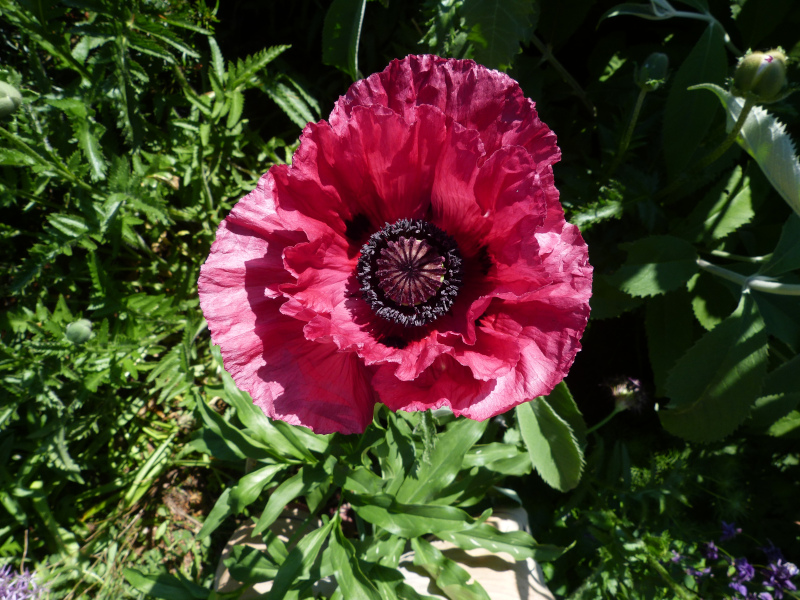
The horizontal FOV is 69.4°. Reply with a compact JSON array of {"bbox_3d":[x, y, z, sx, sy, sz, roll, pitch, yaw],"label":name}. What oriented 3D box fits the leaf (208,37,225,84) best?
[{"bbox_3d":[-0.159,-0.208,0.500,0.012,0.007,0.042,-16,69,0],"label":"leaf"}]

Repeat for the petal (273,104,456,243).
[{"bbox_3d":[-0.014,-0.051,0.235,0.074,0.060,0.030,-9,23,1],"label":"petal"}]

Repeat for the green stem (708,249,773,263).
[{"bbox_3d":[0.236,-0.031,0.400,0.046,0.006,0.006,3,72,6],"label":"green stem"}]

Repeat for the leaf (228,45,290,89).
[{"bbox_3d":[-0.122,-0.202,0.500,0.066,0.012,0.022,-35,78,-9],"label":"leaf"}]

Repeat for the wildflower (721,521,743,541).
[{"bbox_3d":[0.400,0.279,0.700,0.025,0.022,0.025,17,61,10],"label":"wildflower"}]

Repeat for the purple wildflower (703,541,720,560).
[{"bbox_3d":[0.377,0.303,0.700,0.022,0.022,0.022,17,61,10],"label":"purple wildflower"}]

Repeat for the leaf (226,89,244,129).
[{"bbox_3d":[-0.142,-0.166,0.500,0.013,0.007,0.035,12,73,4],"label":"leaf"}]

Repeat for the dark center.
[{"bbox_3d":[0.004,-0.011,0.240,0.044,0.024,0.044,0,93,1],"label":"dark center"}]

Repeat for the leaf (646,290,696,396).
[{"bbox_3d":[0.216,0.035,0.460,0.044,0.012,0.088,-6,73,-2],"label":"leaf"}]

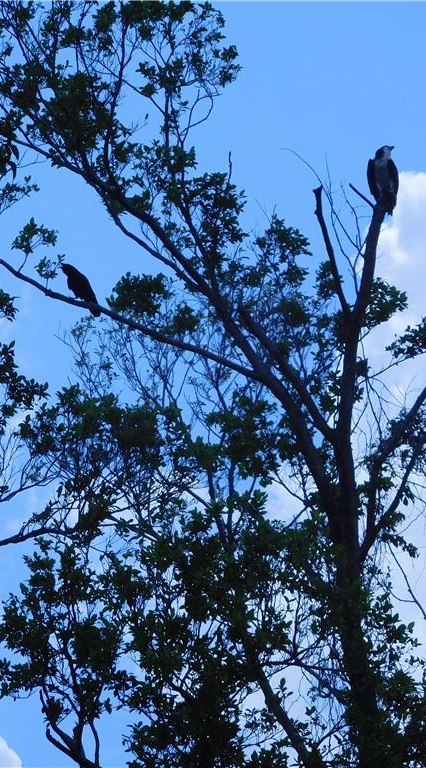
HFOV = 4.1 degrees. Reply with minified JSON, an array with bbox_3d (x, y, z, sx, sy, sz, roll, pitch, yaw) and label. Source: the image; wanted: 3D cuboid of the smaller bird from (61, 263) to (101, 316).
[{"bbox_3d":[-0.889,-0.639,40.000,0.280,0.355,0.140,-3,-17,11],"label":"smaller bird"}]

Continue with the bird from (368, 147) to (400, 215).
[{"bbox_3d":[1.167,-1.393,40.500,0.210,0.460,0.240,2,-17,-5],"label":"bird"}]

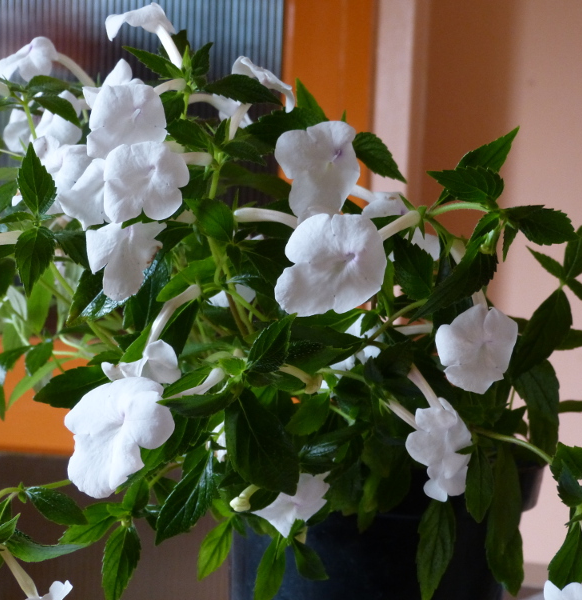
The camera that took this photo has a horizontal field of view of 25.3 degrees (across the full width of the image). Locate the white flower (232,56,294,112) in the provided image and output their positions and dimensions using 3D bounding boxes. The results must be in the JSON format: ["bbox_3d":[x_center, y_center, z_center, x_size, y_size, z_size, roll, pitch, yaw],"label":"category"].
[{"bbox_3d":[-0.016,-0.122,0.730,0.038,0.017,0.036,27,9,1],"label":"white flower"}]

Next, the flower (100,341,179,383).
[{"bbox_3d":[-0.074,0.032,0.640,0.038,0.020,0.030,9,-36,13],"label":"flower"}]

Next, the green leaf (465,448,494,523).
[{"bbox_3d":[0.090,0.089,0.620,0.013,0.036,0.009,2,3,-9],"label":"green leaf"}]

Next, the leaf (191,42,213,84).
[{"bbox_3d":[-0.045,-0.121,0.660,0.011,0.021,0.008,17,0,-11],"label":"leaf"}]

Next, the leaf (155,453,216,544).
[{"bbox_3d":[-0.051,0.096,0.627,0.022,0.051,0.010,33,-17,-5],"label":"leaf"}]

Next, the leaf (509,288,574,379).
[{"bbox_3d":[0.131,0.018,0.690,0.024,0.057,0.009,28,-11,16],"label":"leaf"}]

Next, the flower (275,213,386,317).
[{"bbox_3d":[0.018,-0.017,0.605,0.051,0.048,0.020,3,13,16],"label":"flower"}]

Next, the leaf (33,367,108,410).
[{"bbox_3d":[-0.104,0.041,0.627,0.043,0.022,0.008,-20,-35,-20],"label":"leaf"}]

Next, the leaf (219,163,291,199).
[{"bbox_3d":[-0.021,-0.072,0.775,0.048,0.009,0.018,24,47,12],"label":"leaf"}]

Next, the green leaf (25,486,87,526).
[{"bbox_3d":[-0.110,0.098,0.609,0.036,0.008,0.018,27,47,11],"label":"green leaf"}]

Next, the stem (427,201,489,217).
[{"bbox_3d":[0.085,-0.046,0.655,0.035,0.006,0.005,-5,4,-16],"label":"stem"}]

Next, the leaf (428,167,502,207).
[{"bbox_3d":[0.088,-0.057,0.650,0.045,0.019,0.010,20,-42,-26],"label":"leaf"}]

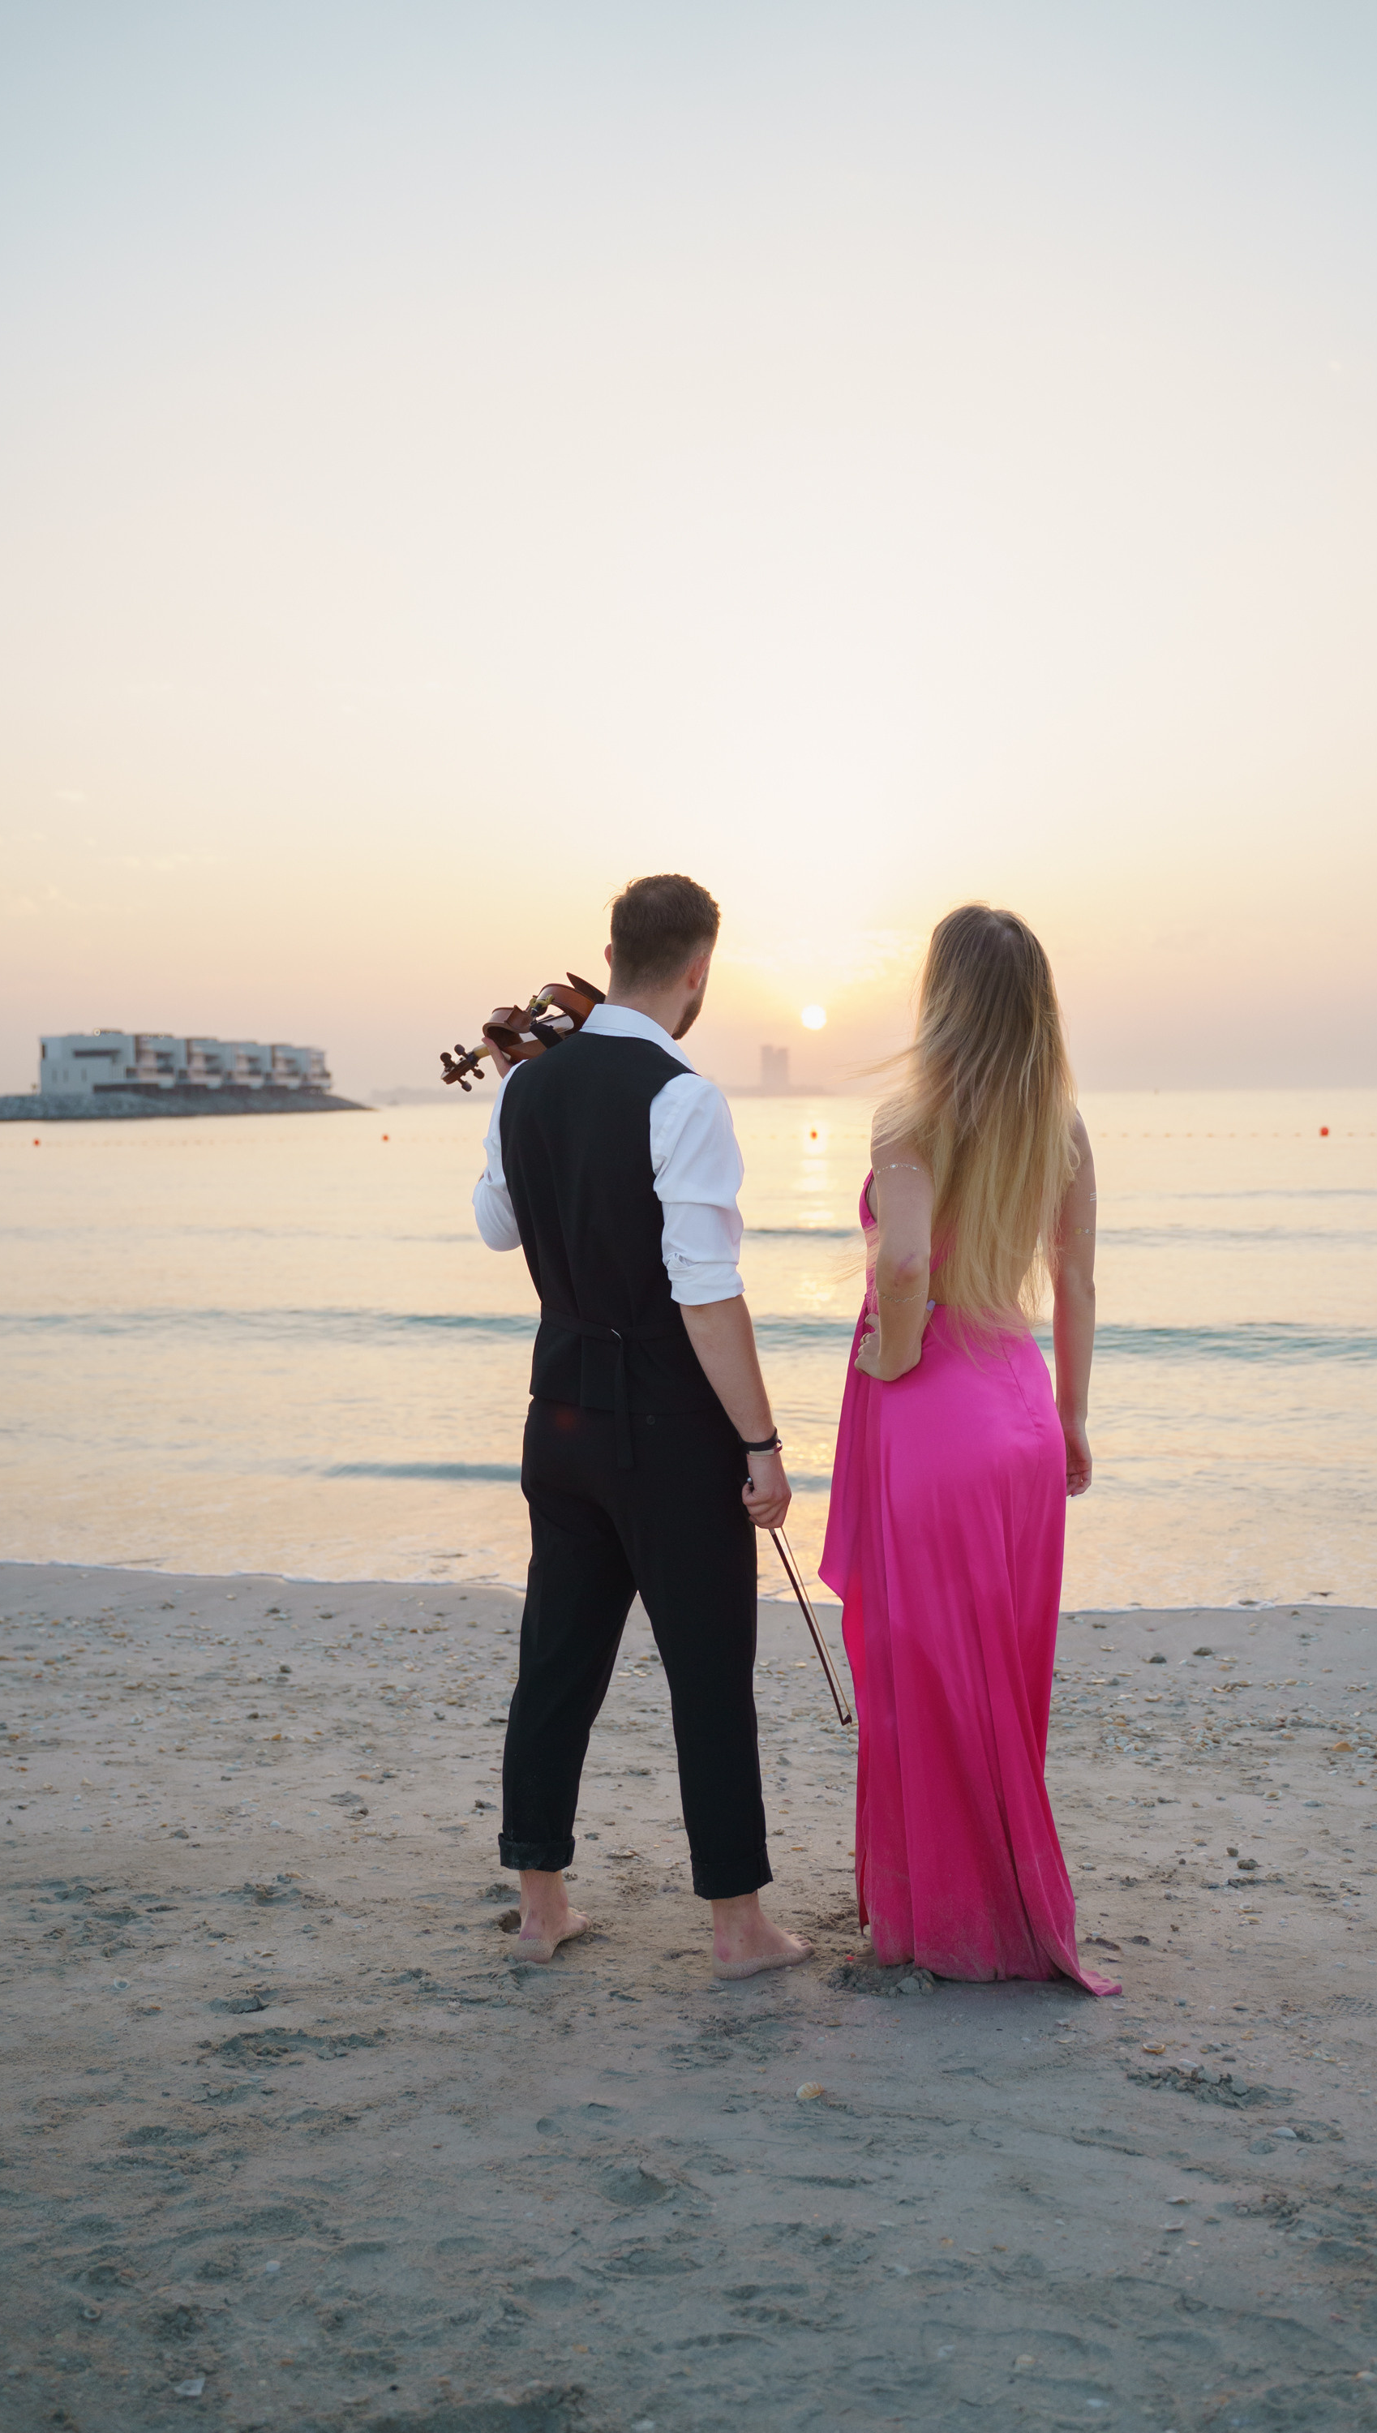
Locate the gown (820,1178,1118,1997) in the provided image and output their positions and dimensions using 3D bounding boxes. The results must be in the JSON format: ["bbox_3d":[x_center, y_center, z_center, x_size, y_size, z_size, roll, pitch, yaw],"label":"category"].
[{"bbox_3d":[0.450,0.554,3.081,0.440,1.280,0.500,-3,4,-27],"label":"gown"}]

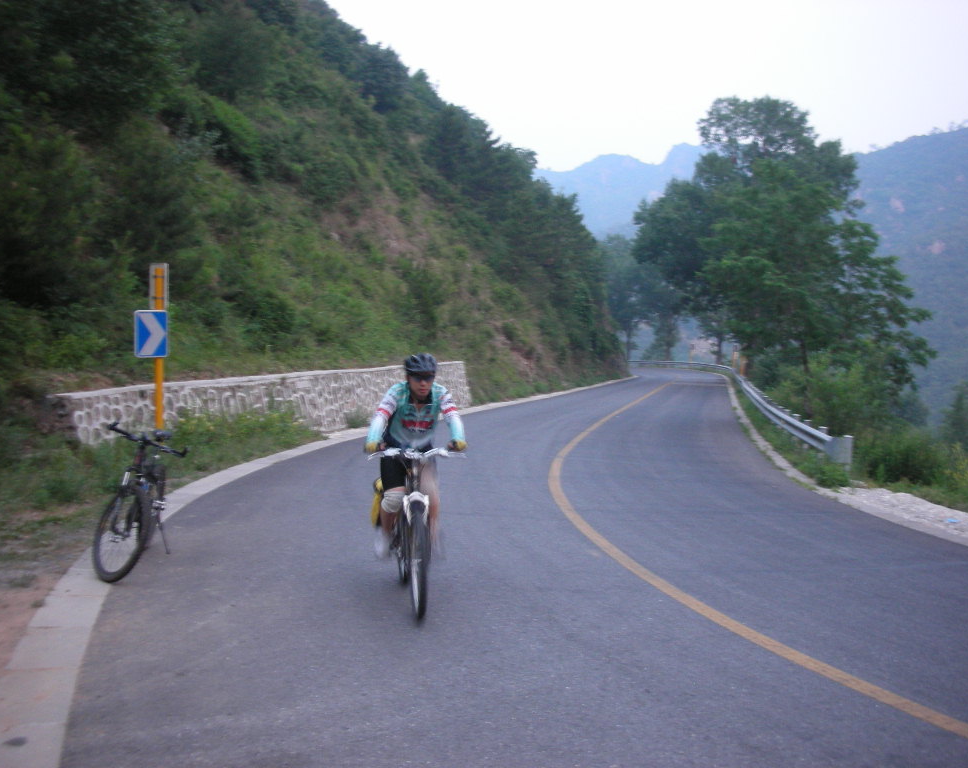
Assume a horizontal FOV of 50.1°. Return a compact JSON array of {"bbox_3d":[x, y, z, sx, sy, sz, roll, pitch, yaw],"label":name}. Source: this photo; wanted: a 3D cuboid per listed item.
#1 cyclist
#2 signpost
[{"bbox_3d":[-0.445,0.460,6.620,0.620,1.320,0.830,0,0,-8],"label":"cyclist"},{"bbox_3d":[-4.240,-0.260,13.200,0.430,2.600,0.280,0,0,-9],"label":"signpost"}]

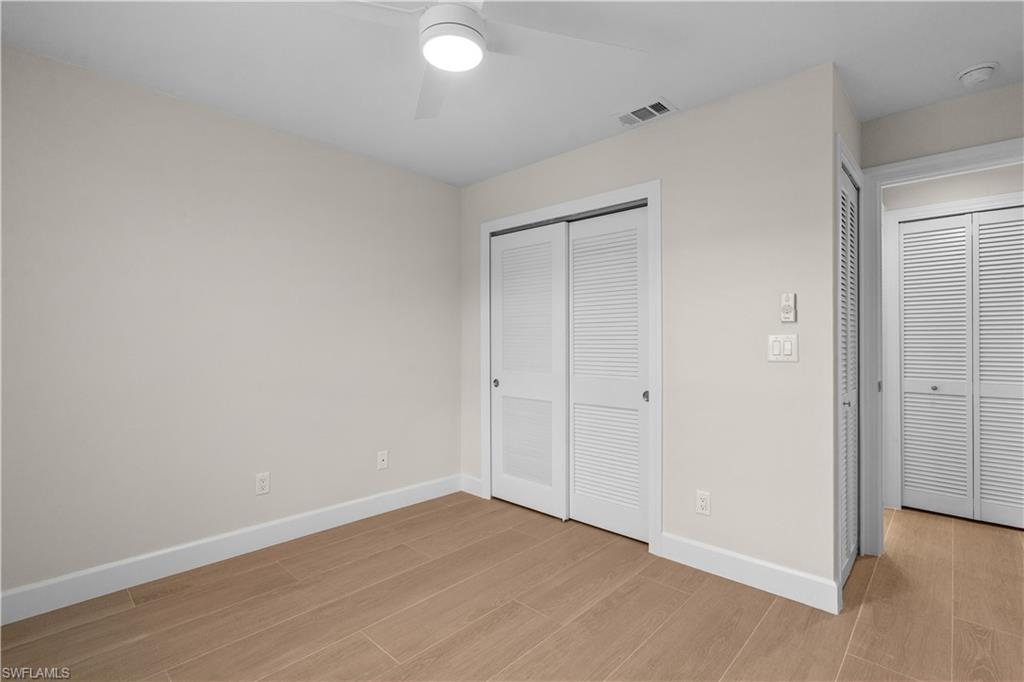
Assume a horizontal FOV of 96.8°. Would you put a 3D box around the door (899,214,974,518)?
[{"bbox_3d":[2.939,0.163,3.159,0.374,2.038,0.035,0,0,43],"label":"door"}]

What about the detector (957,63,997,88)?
[{"bbox_3d":[2.130,-1.212,2.087,0.142,0.045,0.142,0,0,44],"label":"detector"}]

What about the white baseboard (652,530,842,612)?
[{"bbox_3d":[1.123,1.127,2.268,0.828,0.143,0.018,0,0,43],"label":"white baseboard"}]

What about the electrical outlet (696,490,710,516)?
[{"bbox_3d":[1.002,0.844,2.373,0.073,0.126,0.013,0,0,43],"label":"electrical outlet"}]

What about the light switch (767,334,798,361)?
[{"bbox_3d":[1.269,0.035,2.125,0.124,0.127,0.013,0,0,43],"label":"light switch"}]

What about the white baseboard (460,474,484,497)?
[{"bbox_3d":[-0.309,1.139,3.594,0.251,0.138,0.018,0,0,43],"label":"white baseboard"}]

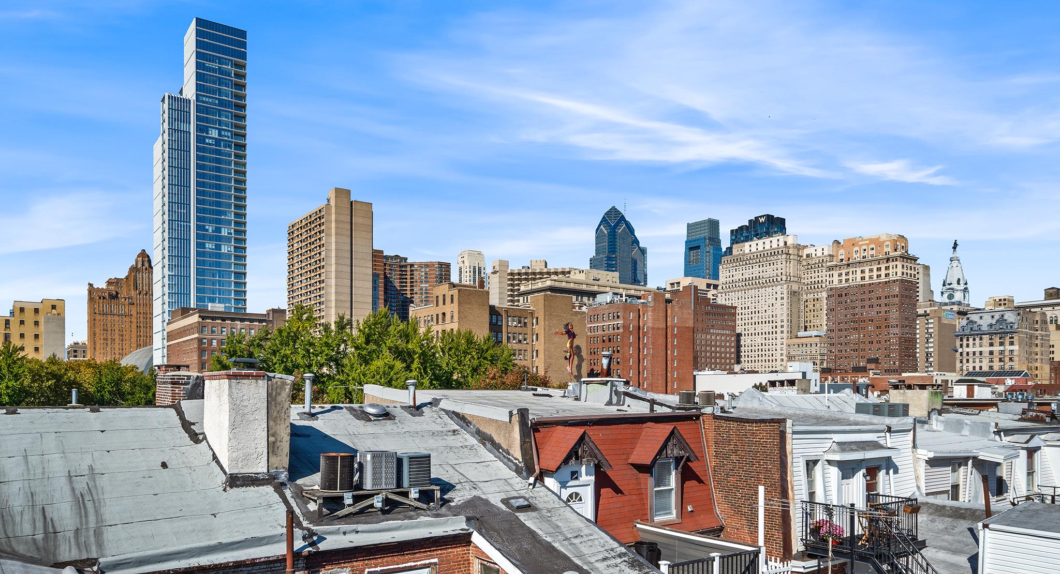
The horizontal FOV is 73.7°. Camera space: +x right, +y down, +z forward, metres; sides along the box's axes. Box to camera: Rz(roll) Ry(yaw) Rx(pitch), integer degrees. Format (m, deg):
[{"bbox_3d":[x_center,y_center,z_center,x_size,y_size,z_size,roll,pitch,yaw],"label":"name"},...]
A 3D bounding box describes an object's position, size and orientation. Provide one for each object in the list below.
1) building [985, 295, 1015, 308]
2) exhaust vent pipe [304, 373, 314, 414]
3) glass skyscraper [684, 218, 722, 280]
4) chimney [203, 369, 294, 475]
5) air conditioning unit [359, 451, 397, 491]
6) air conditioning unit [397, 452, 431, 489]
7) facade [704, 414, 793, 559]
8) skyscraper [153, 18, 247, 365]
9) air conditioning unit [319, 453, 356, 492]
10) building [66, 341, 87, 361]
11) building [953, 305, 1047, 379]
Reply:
[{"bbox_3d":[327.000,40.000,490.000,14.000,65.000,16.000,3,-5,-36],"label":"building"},{"bbox_3d":[-5.570,2.680,17.800,0.270,1.030,0.270,3,-5,-36],"label":"exhaust vent pipe"},{"bbox_3d":[268.780,45.087,1100.000,41.000,295.000,48.000,0,0,-34],"label":"glass skyscraper"},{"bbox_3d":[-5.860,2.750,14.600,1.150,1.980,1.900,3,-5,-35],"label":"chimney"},{"bbox_3d":[-2.978,3.593,13.850,0.590,0.700,0.590,0,0,-34],"label":"air conditioning unit"},{"bbox_3d":[-2.363,3.744,14.400,0.590,0.660,0.590,0,0,-34],"label":"air conditioning unit"},{"bbox_3d":[6.000,5.380,19.450,0.400,3.650,2.900,3,-5,-36],"label":"facade"},{"bbox_3d":[-140.800,-21.900,300.000,28.000,162.000,46.000,3,-5,-35],"label":"skyscraper"},{"bbox_3d":[-3.643,3.515,13.400,0.650,0.670,0.650,0,0,-34],"label":"air conditioning unit"},{"bbox_3d":[-353.000,69.500,553.000,18.000,52.000,22.000,3,-5,-36],"label":"building"},{"bbox_3d":[221.000,37.000,331.000,34.000,53.000,26.000,3,-5,-36],"label":"building"}]

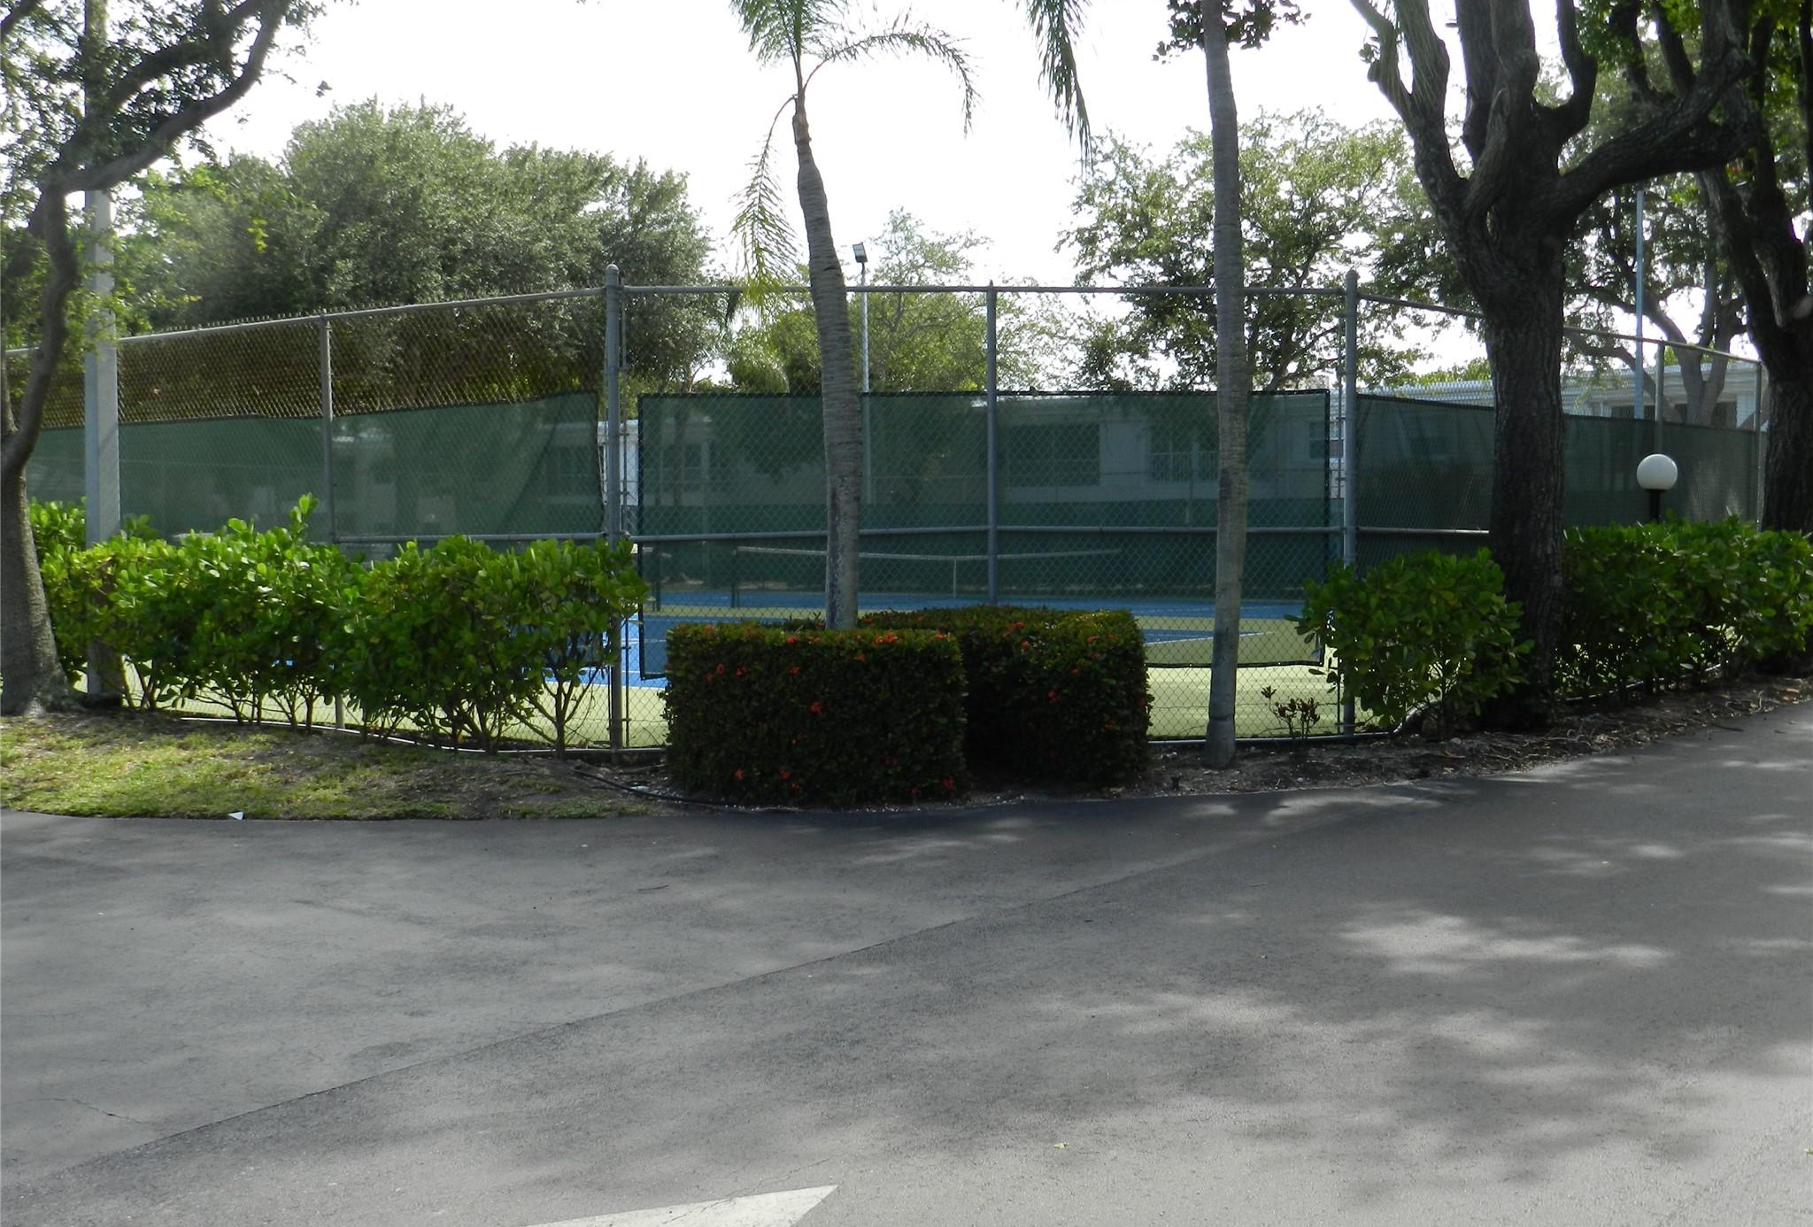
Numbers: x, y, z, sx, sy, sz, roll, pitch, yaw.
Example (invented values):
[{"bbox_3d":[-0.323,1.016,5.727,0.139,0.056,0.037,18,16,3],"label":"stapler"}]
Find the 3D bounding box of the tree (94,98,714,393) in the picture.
[{"bbox_3d":[-13.089,-7.111,52.751,16.150,12.870,13.000,0,2,0],"label":"tree"}]

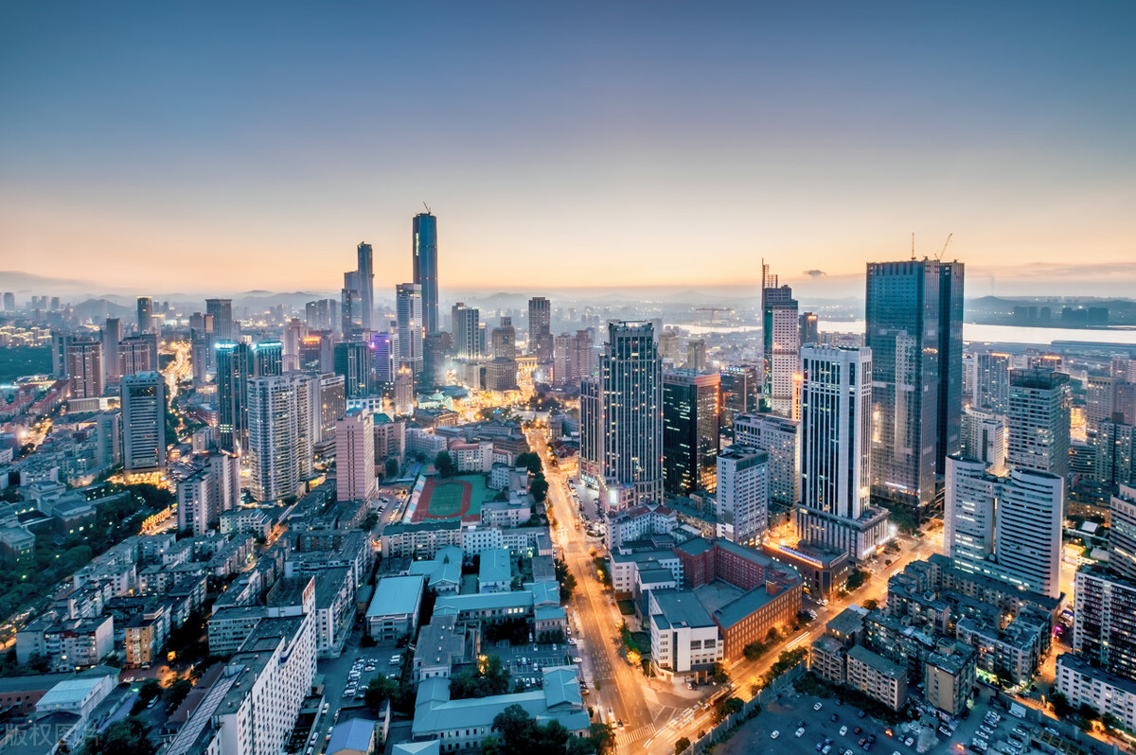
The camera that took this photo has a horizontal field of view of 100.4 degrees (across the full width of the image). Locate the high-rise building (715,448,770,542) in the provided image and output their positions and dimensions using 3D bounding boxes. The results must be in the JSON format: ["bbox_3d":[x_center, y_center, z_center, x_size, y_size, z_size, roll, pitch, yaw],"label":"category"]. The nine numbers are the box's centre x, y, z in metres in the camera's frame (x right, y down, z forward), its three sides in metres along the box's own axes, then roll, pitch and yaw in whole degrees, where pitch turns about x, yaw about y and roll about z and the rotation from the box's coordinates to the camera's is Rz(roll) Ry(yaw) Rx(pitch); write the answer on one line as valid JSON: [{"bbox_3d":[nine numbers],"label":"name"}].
[{"bbox_3d":[124.900,86.600,336.800,38.000,66.000,14.500,-4,7,-36],"label":"high-rise building"}]

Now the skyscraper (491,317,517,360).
[{"bbox_3d":[-127.840,-54.453,931.720,41.000,133.000,38.000,-1,7,-10],"label":"skyscraper"}]

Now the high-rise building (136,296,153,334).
[{"bbox_3d":[-1283.250,-162.110,1439.331,31.000,168.000,31.000,-5,8,-40],"label":"high-rise building"}]

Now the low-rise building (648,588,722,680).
[{"bbox_3d":[55.509,124.713,229.286,27.000,25.000,28.000,-1,7,-8],"label":"low-rise building"}]

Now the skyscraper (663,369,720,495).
[{"bbox_3d":[117.170,46.260,450.830,37.000,112.000,40.000,-4,8,-34],"label":"skyscraper"}]

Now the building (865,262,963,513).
[{"bbox_3d":[313.110,-0.120,426.070,58.000,213.000,47.000,-4,8,-34],"label":"building"}]

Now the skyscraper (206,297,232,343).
[{"bbox_3d":[-914.610,-130.300,1240.000,48.000,155.000,38.000,-3,7,-30],"label":"skyscraper"}]

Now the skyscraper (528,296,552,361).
[{"bbox_3d":[-59.885,-86.605,1004.509,43.000,171.000,40.000,-1,7,-8],"label":"skyscraper"}]

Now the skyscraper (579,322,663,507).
[{"bbox_3d":[45.560,27.140,427.530,70.000,158.000,48.000,0,7,3],"label":"skyscraper"}]

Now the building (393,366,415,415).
[{"bbox_3d":[-246.570,20.610,710.000,26.000,70.000,25.000,-1,6,-12],"label":"building"}]

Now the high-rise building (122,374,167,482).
[{"bbox_3d":[-424.510,49.910,475.000,32.000,106.000,22.000,-3,7,-27],"label":"high-rise building"}]

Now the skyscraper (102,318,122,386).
[{"bbox_3d":[-908.870,-52.020,945.000,20.000,128.000,20.000,-3,7,-26],"label":"skyscraper"}]

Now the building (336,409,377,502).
[{"bbox_3d":[-178.580,69.290,399.620,23.500,84.000,30.000,-1,7,-9],"label":"building"}]

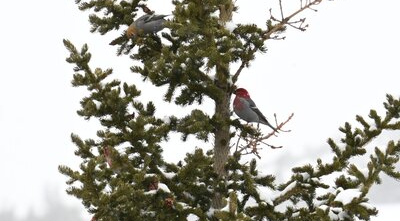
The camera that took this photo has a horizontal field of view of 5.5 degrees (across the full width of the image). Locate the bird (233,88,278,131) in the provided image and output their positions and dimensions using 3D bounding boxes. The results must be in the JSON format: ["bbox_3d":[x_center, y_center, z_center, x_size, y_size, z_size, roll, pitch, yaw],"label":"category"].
[{"bbox_3d":[0.193,-0.002,14.400,0.165,0.153,0.085,2,-2,-15],"label":"bird"}]

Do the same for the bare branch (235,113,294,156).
[{"bbox_3d":[0.223,0.083,14.400,0.207,0.145,0.120,2,-2,0],"label":"bare branch"}]

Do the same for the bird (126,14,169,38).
[{"bbox_3d":[-0.176,-0.293,14.400,0.168,0.092,0.085,3,-2,-22],"label":"bird"}]

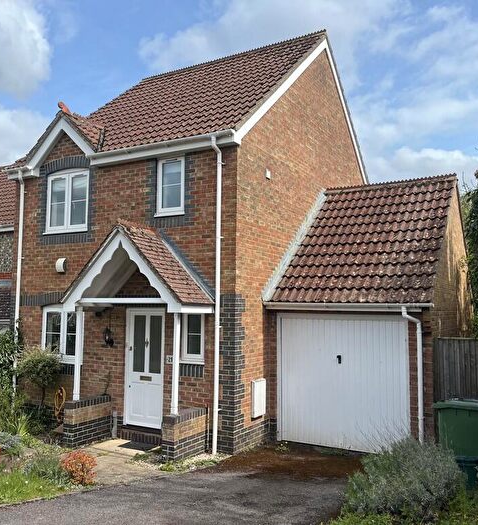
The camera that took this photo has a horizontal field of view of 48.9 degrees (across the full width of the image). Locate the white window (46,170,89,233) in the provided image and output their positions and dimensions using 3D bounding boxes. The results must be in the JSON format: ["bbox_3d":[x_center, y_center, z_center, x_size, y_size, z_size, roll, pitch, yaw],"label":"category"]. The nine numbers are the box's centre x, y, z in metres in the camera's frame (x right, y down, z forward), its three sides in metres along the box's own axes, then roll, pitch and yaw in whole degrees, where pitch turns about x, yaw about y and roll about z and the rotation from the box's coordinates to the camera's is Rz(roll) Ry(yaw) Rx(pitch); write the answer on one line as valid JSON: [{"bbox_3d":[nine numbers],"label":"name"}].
[{"bbox_3d":[-3.341,-1.185,10.193,1.176,1.233,0.120,-2,-6,29],"label":"white window"}]

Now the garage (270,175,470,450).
[{"bbox_3d":[3.184,0.722,11.153,2.769,4.934,6.524,-2,-6,29],"label":"garage"}]

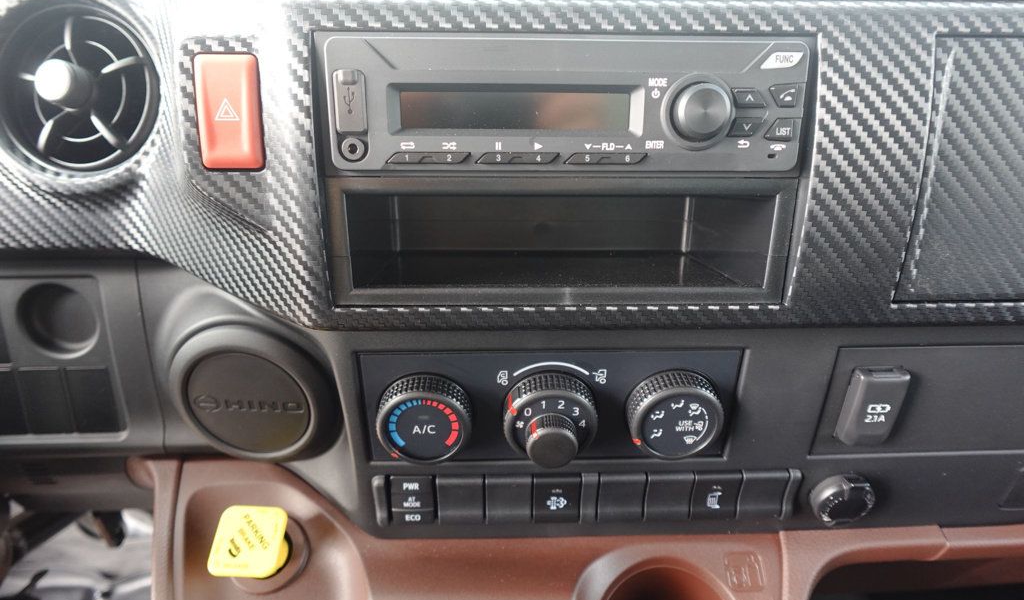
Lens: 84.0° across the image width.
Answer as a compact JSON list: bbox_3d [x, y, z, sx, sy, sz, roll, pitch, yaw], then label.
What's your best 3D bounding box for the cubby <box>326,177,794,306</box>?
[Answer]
[{"bbox_3d":[0.019,-0.033,0.265,0.180,0.050,0.090,0,14,-1],"label":"cubby"}]

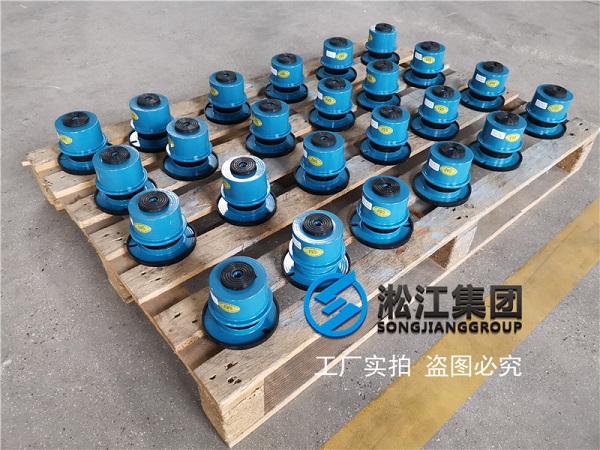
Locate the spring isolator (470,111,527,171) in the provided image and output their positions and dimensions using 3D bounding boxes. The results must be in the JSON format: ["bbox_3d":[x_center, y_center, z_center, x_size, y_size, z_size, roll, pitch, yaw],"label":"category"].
[{"bbox_3d":[0.472,-0.207,1.103,0.125,0.105,0.125,2,42,0],"label":"spring isolator"}]

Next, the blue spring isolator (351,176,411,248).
[{"bbox_3d":[0.161,-0.034,0.901,0.124,0.104,0.124,11,43,10],"label":"blue spring isolator"}]

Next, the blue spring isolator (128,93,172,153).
[{"bbox_3d":[-0.355,-0.255,1.127,0.126,0.104,0.126,1,42,-1],"label":"blue spring isolator"}]

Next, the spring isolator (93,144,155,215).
[{"bbox_3d":[-0.367,-0.101,0.958,0.126,0.104,0.126,1,42,-1],"label":"spring isolator"}]

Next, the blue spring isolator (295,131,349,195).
[{"bbox_3d":[0.050,-0.146,1.024,0.126,0.104,0.126,1,42,-1],"label":"blue spring isolator"}]

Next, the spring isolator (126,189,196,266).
[{"bbox_3d":[-0.258,-0.005,0.853,0.125,0.105,0.125,8,43,6],"label":"spring isolator"}]

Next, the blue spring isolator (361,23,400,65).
[{"bbox_3d":[0.266,-0.593,1.522,0.126,0.104,0.126,1,42,-1],"label":"blue spring isolator"}]

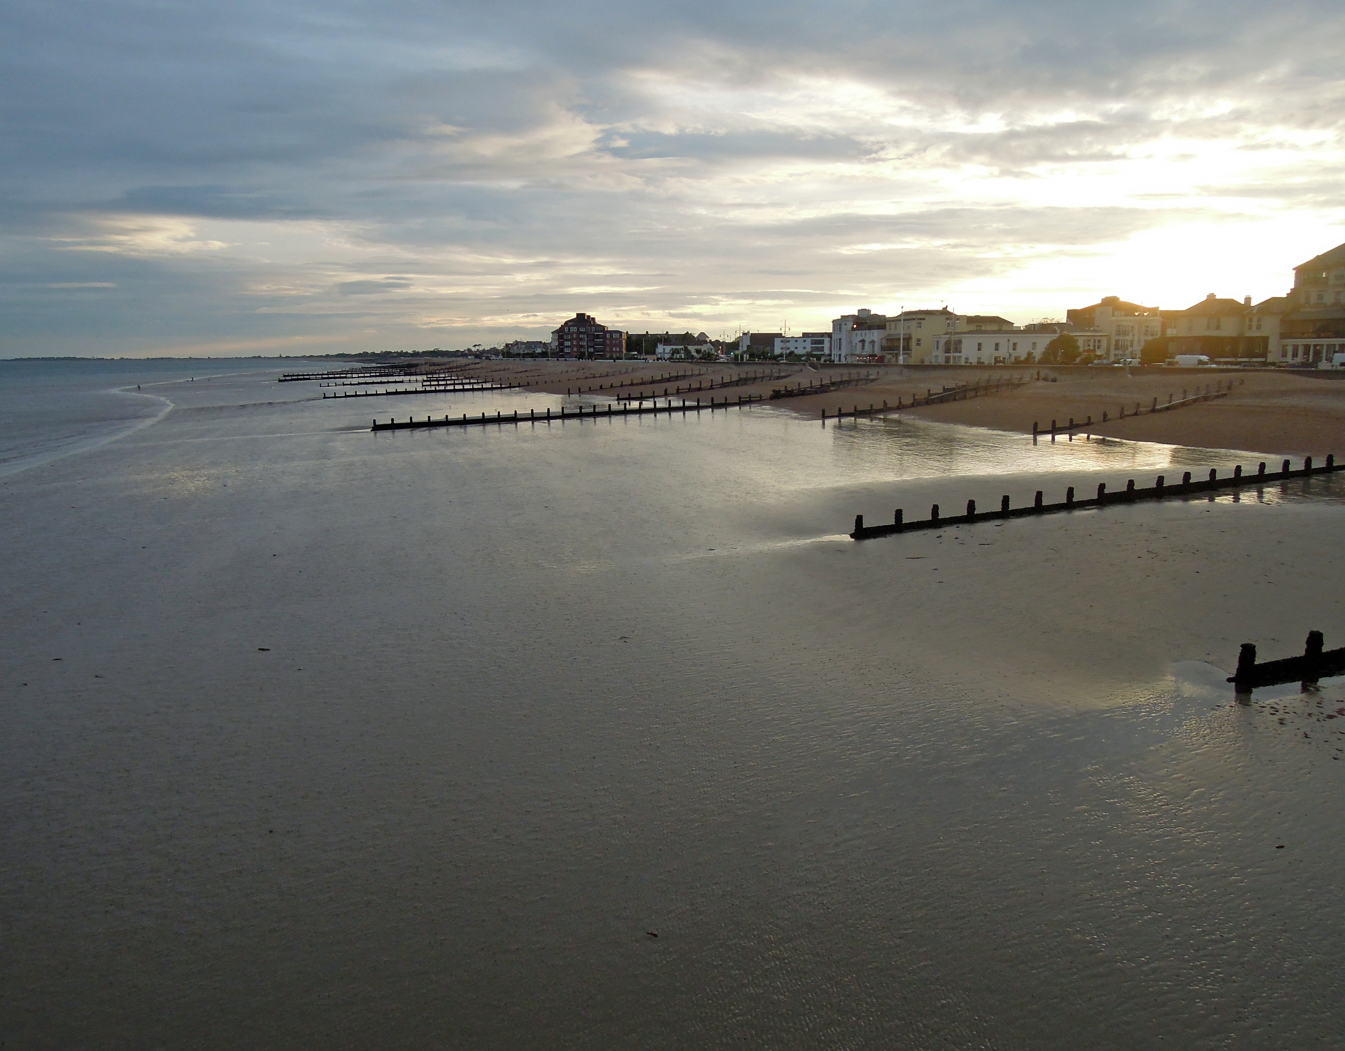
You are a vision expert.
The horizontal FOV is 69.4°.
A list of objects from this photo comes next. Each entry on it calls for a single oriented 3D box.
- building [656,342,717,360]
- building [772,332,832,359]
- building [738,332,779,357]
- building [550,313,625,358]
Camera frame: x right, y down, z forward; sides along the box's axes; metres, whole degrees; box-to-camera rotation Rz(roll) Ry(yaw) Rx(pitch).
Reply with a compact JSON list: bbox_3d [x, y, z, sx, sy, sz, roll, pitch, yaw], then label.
[{"bbox_3d":[5.030,-69.880,388.000,23.000,7.500,11.000,-1,10,-8],"label":"building"},{"bbox_3d":[50.130,-69.600,377.000,21.000,10.500,14.000,-1,10,-8],"label":"building"},{"bbox_3d":[34.700,-71.140,385.000,16.000,10.600,10.500,-2,10,-14],"label":"building"},{"bbox_3d":[-35.890,-80.050,411.000,29.500,19.000,18.000,-1,10,-8],"label":"building"}]

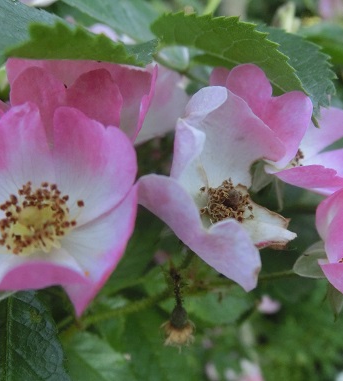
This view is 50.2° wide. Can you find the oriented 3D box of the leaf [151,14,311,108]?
[{"bbox_3d":[0.024,-0.052,0.147,0.063,0.023,0.018,17,12,-3],"label":"leaf"}]

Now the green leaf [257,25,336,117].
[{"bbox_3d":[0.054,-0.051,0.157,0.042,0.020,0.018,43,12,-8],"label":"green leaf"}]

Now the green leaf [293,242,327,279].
[{"bbox_3d":[0.063,0.032,0.165,0.015,0.015,0.008,3,12,16],"label":"green leaf"}]

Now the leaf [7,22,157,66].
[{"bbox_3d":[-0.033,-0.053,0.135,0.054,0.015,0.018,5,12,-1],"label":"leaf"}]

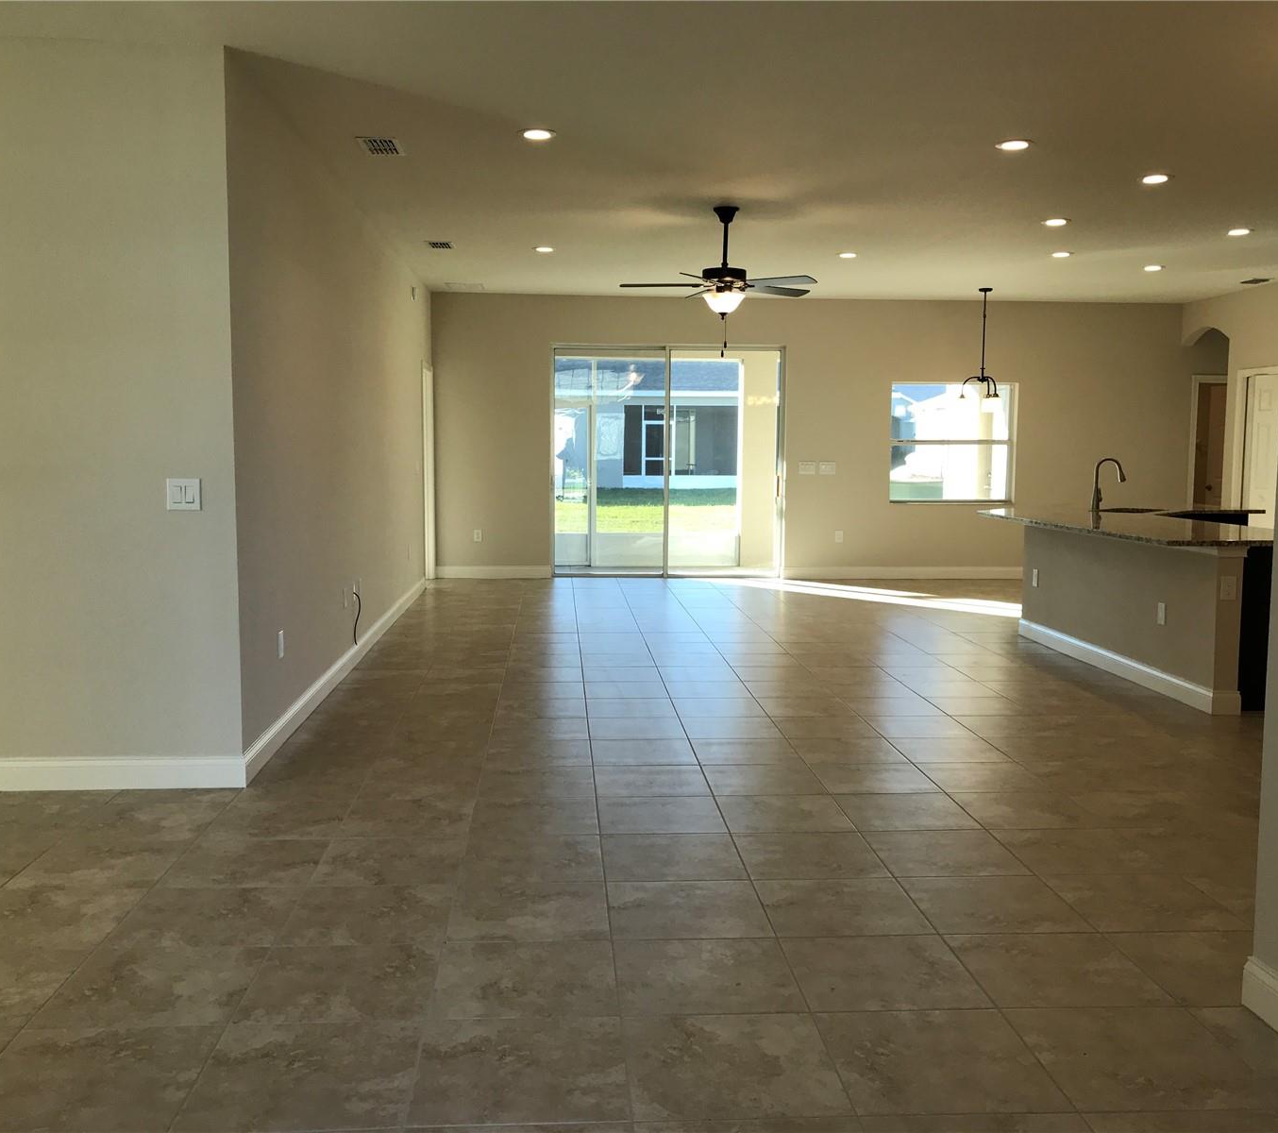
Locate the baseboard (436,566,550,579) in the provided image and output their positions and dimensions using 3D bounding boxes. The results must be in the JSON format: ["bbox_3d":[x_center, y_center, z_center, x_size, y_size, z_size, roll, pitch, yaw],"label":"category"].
[{"bbox_3d":[-1.475,0.062,12.375,1.170,0.134,0.018,0,6,-4],"label":"baseboard"}]

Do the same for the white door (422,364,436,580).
[{"bbox_3d":[-2.048,-0.856,11.763,0.090,2.080,0.860,0,6,-4],"label":"white door"}]

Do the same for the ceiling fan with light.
[{"bbox_3d":[0.516,-1.785,7.643,1.270,0.895,1.280,0,6,-4],"label":"ceiling fan with light"}]

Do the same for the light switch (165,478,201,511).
[{"bbox_3d":[-1.742,-0.276,4.675,0.120,0.120,0.012,0,6,-4],"label":"light switch"}]

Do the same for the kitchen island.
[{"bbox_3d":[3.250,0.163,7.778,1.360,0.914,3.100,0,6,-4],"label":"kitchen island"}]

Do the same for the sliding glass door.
[{"bbox_3d":[0.312,-1.052,12.435,2.370,2.370,0.120,0,6,-4],"label":"sliding glass door"}]

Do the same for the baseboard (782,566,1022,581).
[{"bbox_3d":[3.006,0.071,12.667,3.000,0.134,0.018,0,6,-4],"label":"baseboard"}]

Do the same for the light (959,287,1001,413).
[{"bbox_3d":[3.227,-2.024,11.518,0.460,1.140,0.460,0,6,-4],"label":"light"}]

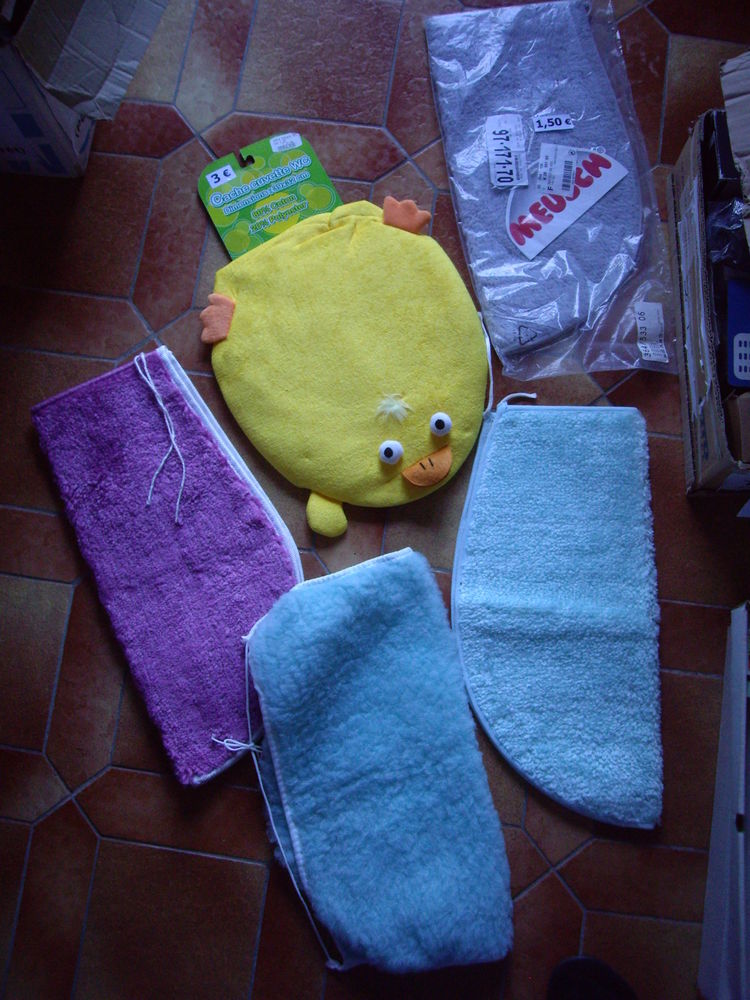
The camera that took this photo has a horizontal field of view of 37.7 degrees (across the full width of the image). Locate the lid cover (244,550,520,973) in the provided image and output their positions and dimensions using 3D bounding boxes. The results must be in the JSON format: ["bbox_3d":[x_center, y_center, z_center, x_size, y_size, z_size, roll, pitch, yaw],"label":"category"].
[{"bbox_3d":[-0.005,0.329,1.362,0.281,0.050,0.510,-13,78,-3],"label":"lid cover"}]

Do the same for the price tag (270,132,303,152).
[{"bbox_3d":[-0.125,-0.506,1.554,0.043,0.002,0.018,-17,79,-4],"label":"price tag"}]

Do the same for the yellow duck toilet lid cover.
[{"bbox_3d":[-0.018,-0.196,1.475,0.383,0.050,0.411,-30,80,-7],"label":"yellow duck toilet lid cover"}]

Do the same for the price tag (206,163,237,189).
[{"bbox_3d":[-0.215,-0.454,1.542,0.038,0.002,0.021,-29,80,-7],"label":"price tag"}]

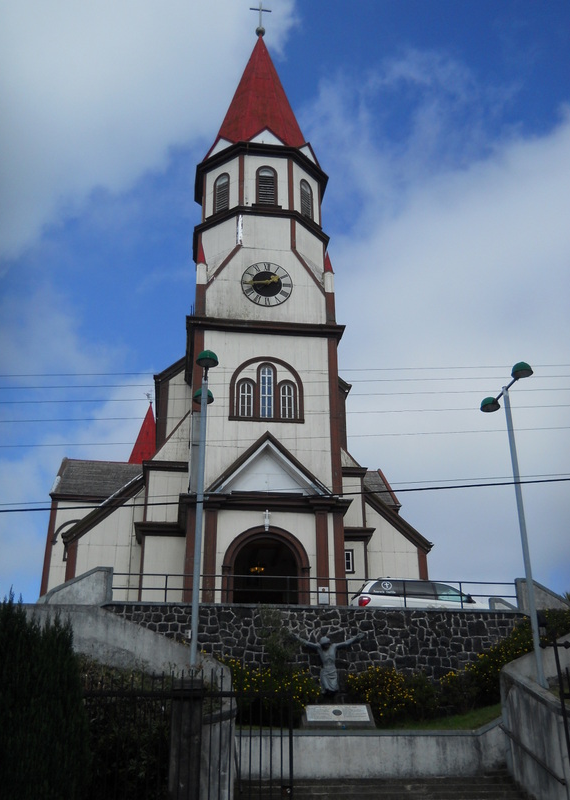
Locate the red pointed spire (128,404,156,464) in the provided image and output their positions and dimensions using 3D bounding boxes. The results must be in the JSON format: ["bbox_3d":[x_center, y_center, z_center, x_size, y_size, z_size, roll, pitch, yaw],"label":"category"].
[{"bbox_3d":[-13.111,3.571,83.470,4.700,6.800,4.700,3,-24,-7],"label":"red pointed spire"}]

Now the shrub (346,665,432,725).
[{"bbox_3d":[2.748,7.799,22.640,2.230,1.530,1.700,3,-24,-7],"label":"shrub"}]

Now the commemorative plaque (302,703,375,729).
[{"bbox_3d":[1.338,8.069,21.829,1.845,0.656,0.700,1,-26,-3],"label":"commemorative plaque"}]

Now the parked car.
[{"bbox_3d":[4.804,7.097,28.856,5.050,1.750,1.950,3,-24,-7],"label":"parked car"}]

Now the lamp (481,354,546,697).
[{"bbox_3d":[5.524,2.885,20.012,0.500,7.320,2.470,3,-24,-7],"label":"lamp"}]

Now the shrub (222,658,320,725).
[{"bbox_3d":[-0.343,7.595,22.280,2.420,1.660,1.700,3,-24,-7],"label":"shrub"}]

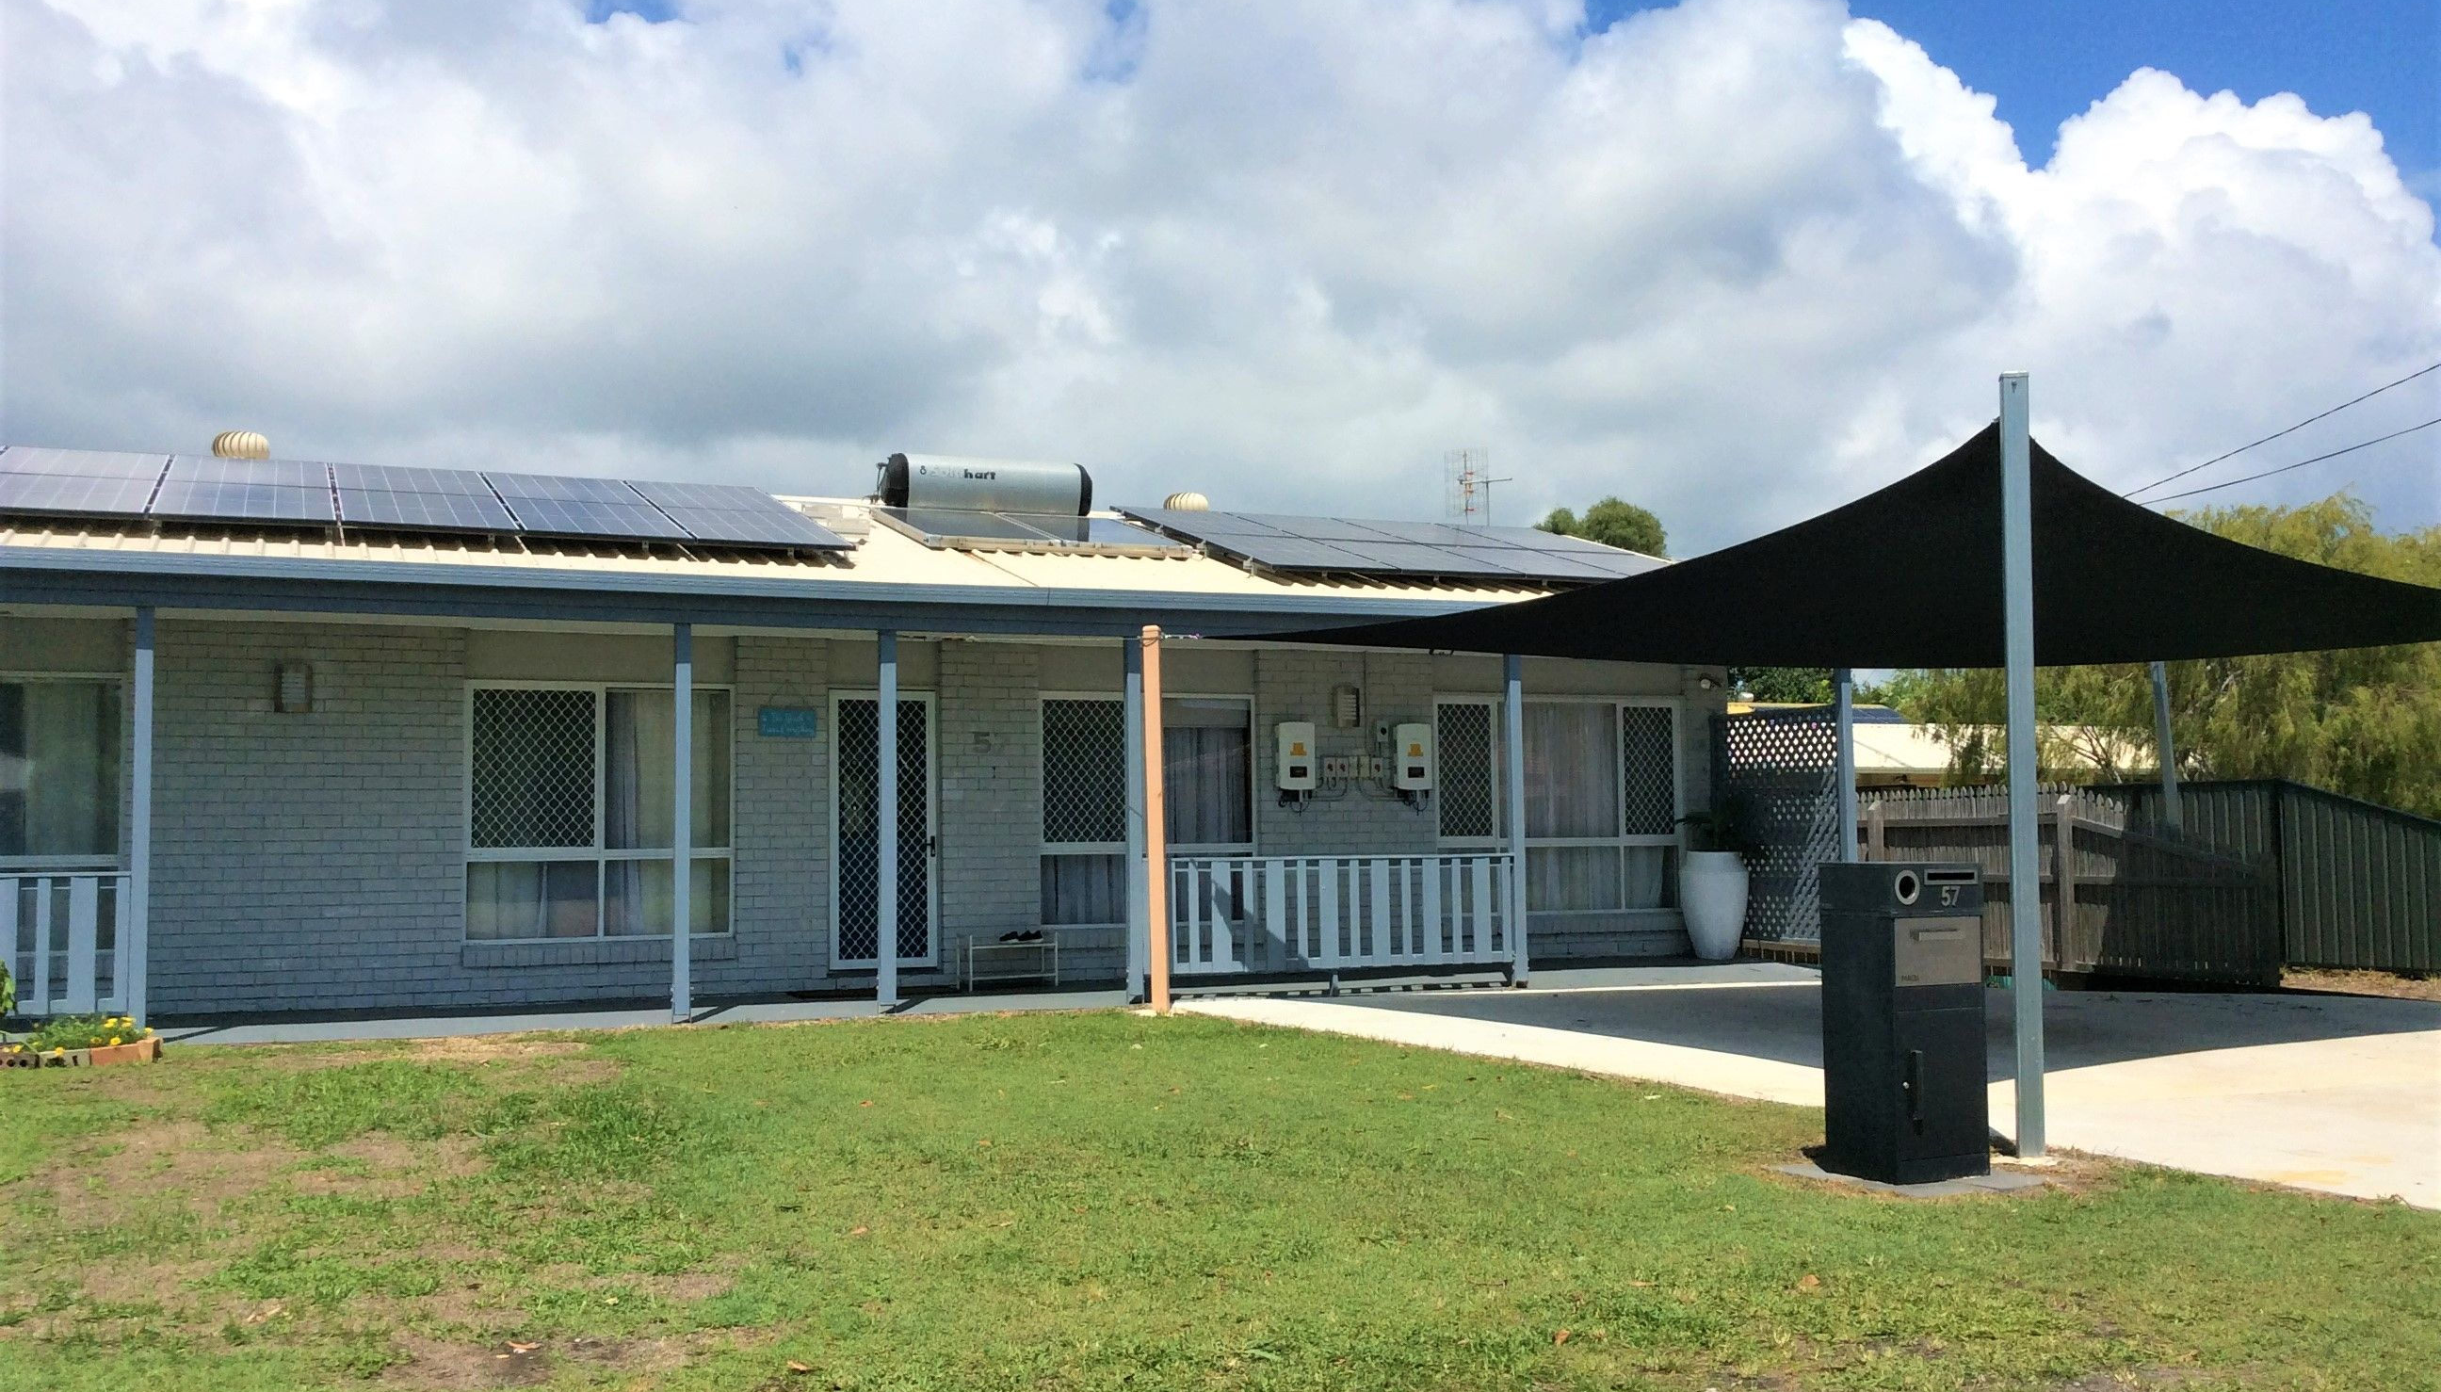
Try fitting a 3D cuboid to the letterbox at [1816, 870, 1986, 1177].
[{"bbox_3d":[2.504,1.179,8.244,0.457,1.127,0.350,1,-4,-28],"label":"letterbox"}]

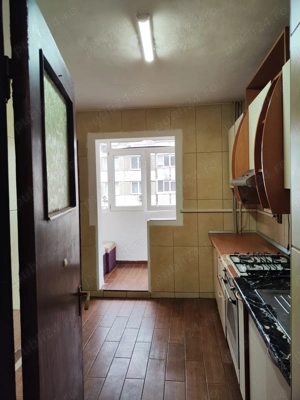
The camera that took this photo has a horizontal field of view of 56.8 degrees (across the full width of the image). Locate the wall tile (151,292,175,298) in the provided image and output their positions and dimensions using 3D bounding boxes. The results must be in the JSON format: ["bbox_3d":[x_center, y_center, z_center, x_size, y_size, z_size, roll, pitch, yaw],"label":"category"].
[{"bbox_3d":[0.162,1.243,3.637,0.317,0.079,0.010,-1,2,6],"label":"wall tile"}]

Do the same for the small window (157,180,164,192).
[{"bbox_3d":[1.007,-1.388,27.500,0.764,1.190,0.120,-1,2,6],"label":"small window"}]

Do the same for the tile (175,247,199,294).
[{"bbox_3d":[0.477,0.903,3.600,0.317,0.600,0.020,-1,3,7],"label":"tile"}]

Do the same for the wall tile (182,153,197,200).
[{"bbox_3d":[0.514,-0.297,3.539,0.182,0.600,0.020,-1,3,7],"label":"wall tile"}]

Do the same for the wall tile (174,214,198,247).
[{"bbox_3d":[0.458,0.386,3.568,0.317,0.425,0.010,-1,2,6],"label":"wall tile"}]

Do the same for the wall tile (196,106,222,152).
[{"bbox_3d":[0.748,-0.894,3.483,0.317,0.587,0.020,-1,3,7],"label":"wall tile"}]

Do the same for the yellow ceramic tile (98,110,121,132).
[{"bbox_3d":[-0.516,-1.026,3.621,0.317,0.274,0.020,-1,3,7],"label":"yellow ceramic tile"}]

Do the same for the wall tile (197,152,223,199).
[{"bbox_3d":[0.757,-0.307,3.506,0.317,0.600,0.010,-1,2,6],"label":"wall tile"}]

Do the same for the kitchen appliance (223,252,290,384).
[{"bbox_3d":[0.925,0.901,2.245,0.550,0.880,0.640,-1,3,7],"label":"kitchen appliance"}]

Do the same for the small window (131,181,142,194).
[{"bbox_3d":[-1.314,-1.289,27.500,1.240,1.289,0.120,-1,2,6],"label":"small window"}]

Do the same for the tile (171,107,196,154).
[{"bbox_3d":[0.433,-0.888,3.520,0.317,0.587,0.020,-1,3,7],"label":"tile"}]

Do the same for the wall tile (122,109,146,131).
[{"bbox_3d":[-0.206,-1.032,3.584,0.317,0.287,0.010,-1,2,6],"label":"wall tile"}]

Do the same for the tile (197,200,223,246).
[{"bbox_3d":[0.777,0.298,3.537,0.317,0.600,0.020,-1,3,7],"label":"tile"}]

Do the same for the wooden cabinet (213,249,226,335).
[{"bbox_3d":[1.024,0.879,3.069,0.540,0.845,0.900,-1,3,7],"label":"wooden cabinet"}]

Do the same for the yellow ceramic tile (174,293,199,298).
[{"bbox_3d":[0.477,1.235,3.601,0.317,0.075,0.010,-1,2,6],"label":"yellow ceramic tile"}]

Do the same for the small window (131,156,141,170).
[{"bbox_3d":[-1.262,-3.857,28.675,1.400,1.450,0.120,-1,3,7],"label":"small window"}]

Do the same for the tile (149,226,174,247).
[{"bbox_3d":[0.139,0.470,3.607,0.327,0.267,0.010,-1,2,6],"label":"tile"}]

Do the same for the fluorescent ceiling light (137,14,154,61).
[{"bbox_3d":[-0.017,-1.066,1.865,0.075,0.060,0.570,-1,3,4],"label":"fluorescent ceiling light"}]

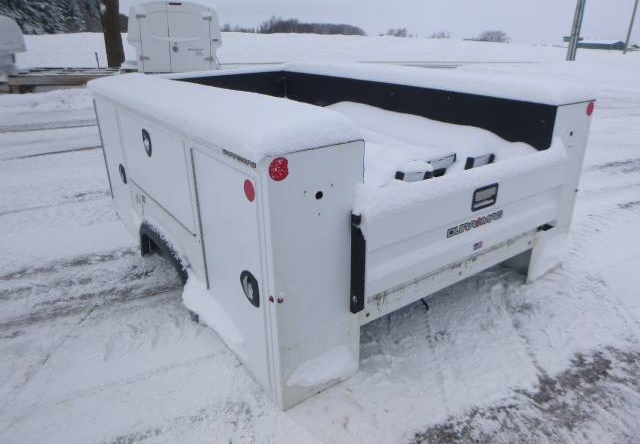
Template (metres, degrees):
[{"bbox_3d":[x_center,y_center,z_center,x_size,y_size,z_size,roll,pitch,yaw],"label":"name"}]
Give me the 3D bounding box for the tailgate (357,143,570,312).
[{"bbox_3d":[0.696,-0.038,2.082,1.295,0.445,0.085,-16,27,-32],"label":"tailgate"}]

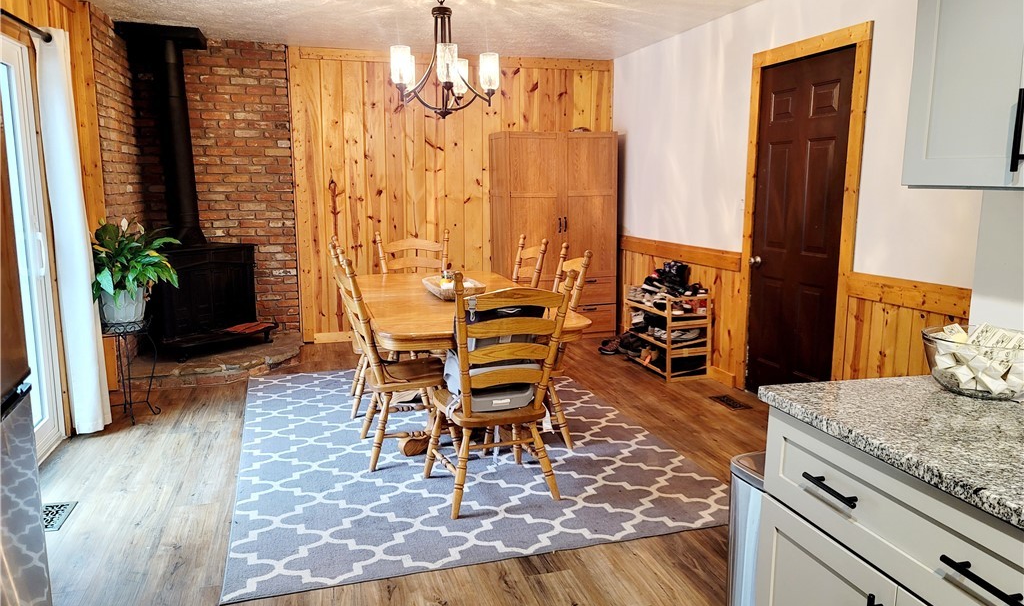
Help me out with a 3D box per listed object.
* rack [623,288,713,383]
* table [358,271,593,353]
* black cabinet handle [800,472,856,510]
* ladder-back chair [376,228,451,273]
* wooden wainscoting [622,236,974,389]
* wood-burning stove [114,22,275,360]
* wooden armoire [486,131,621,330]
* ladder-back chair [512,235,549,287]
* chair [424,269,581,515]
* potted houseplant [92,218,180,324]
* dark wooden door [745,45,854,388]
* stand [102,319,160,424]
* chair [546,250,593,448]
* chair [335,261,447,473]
[{"bbox_3d":[1.134,0.193,5.397,0.350,0.595,0.640,-4,10,-21],"label":"rack"},{"bbox_3d":[-0.334,0.339,4.138,0.970,0.760,2.070,-3,10,-15],"label":"table"},{"bbox_3d":[0.643,0.374,1.486,0.032,0.011,0.154,-3,10,-15],"label":"black cabinet handle"},{"bbox_3d":[-0.623,0.044,5.056,0.515,1.040,0.573,-3,10,-17],"label":"ladder-back chair"},{"bbox_3d":[1.468,0.103,5.005,0.050,0.896,3.650,-3,10,-17],"label":"wooden wainscoting"},{"bbox_3d":[-2.403,-0.814,5.532,0.720,2.328,0.880,5,11,30],"label":"wood-burning stove"},{"bbox_3d":[0.370,-0.601,6.616,1.020,1.795,0.525,-3,10,-15],"label":"wooden armoire"},{"bbox_3d":[-0.116,0.104,4.688,0.573,1.040,0.515,-3,10,-15],"label":"ladder-back chair"},{"bbox_3d":[-0.080,0.333,3.190,0.500,1.020,0.570,-3,10,-19],"label":"chair"},{"bbox_3d":[-2.199,-0.171,4.299,0.520,0.650,0.520,-3,10,-15],"label":"potted houseplant"},{"bbox_3d":[1.663,-0.370,4.333,0.050,2.040,0.810,-3,10,-17],"label":"dark wooden door"},{"bbox_3d":[-2.214,0.386,4.290,0.290,0.570,0.290,-3,10,-17],"label":"stand"},{"bbox_3d":[0.086,0.220,3.995,0.573,1.040,0.515,-2,10,-10],"label":"chair"},{"bbox_3d":[-0.565,0.250,3.709,0.560,1.020,0.500,-3,10,-18],"label":"chair"}]

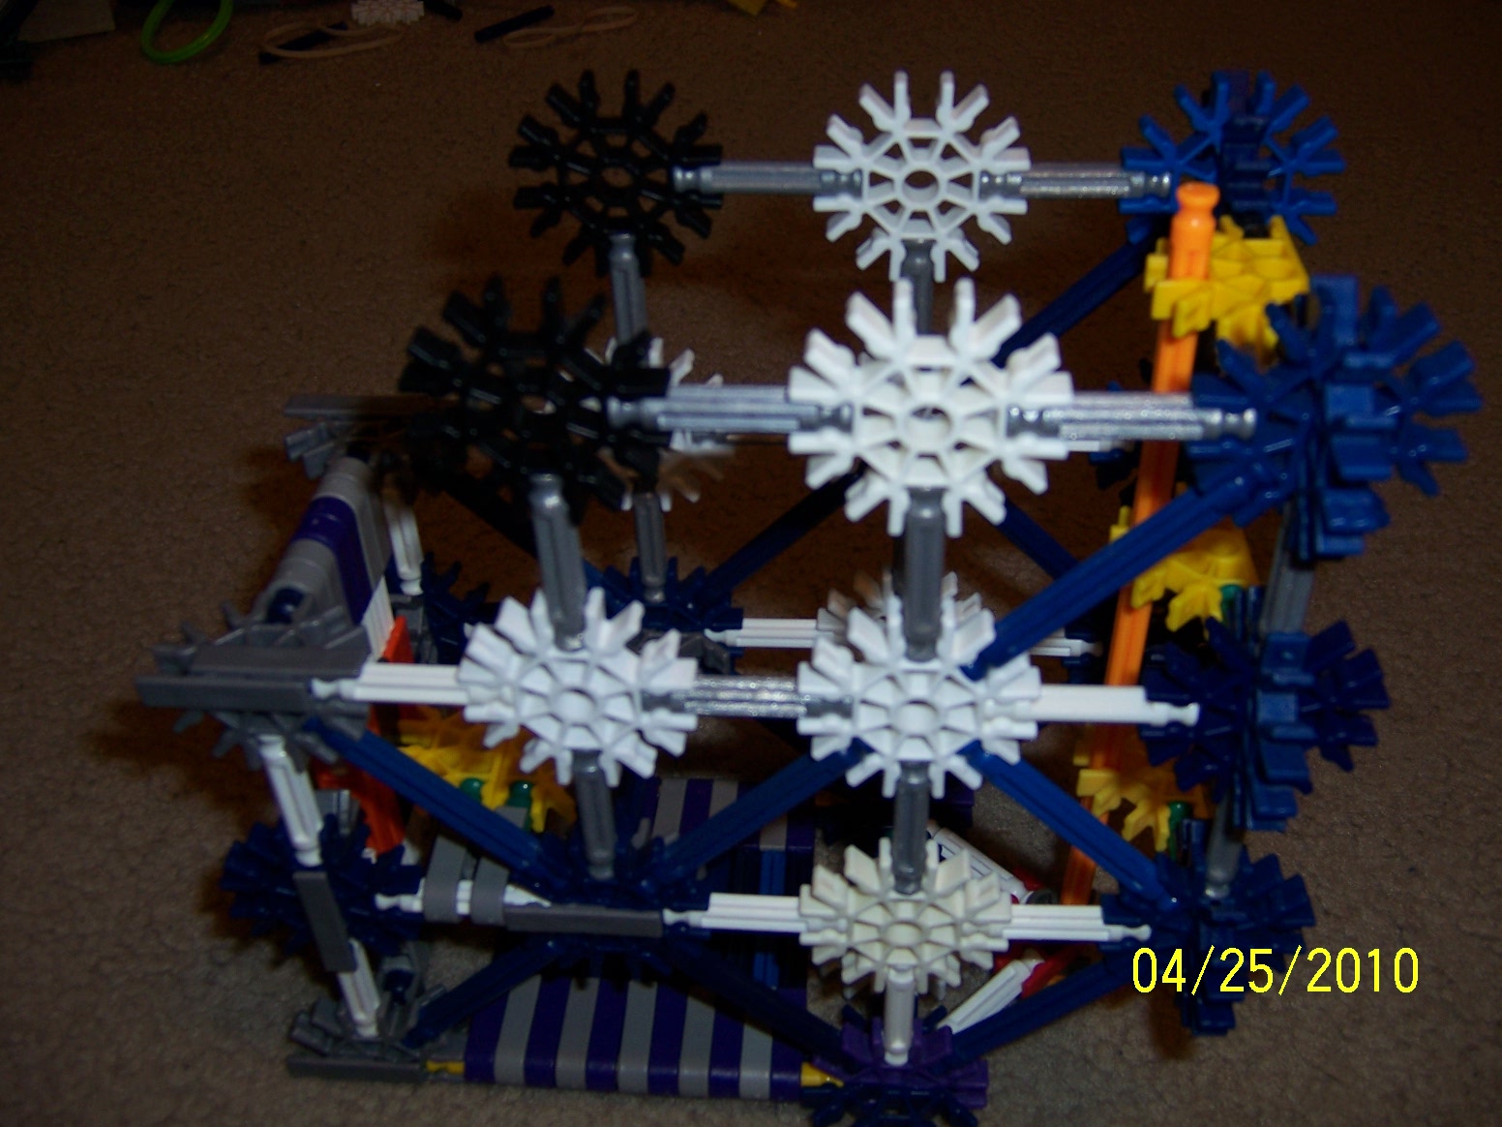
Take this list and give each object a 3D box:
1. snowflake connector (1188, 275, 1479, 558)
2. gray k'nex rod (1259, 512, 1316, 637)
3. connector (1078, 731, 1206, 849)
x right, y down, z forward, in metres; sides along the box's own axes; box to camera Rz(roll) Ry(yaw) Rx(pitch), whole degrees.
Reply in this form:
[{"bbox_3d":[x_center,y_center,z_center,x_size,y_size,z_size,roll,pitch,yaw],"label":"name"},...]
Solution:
[{"bbox_3d":[0.077,-0.019,0.189,0.038,0.038,0.037,1,38,5],"label":"snowflake connector"},{"bbox_3d":[0.078,0.002,0.204,0.006,0.032,0.006,1,38,4],"label":"gray k'nex rod"},{"bbox_3d":[0.076,0.042,0.281,0.021,0.006,0.036,1,38,5],"label":"connector"}]

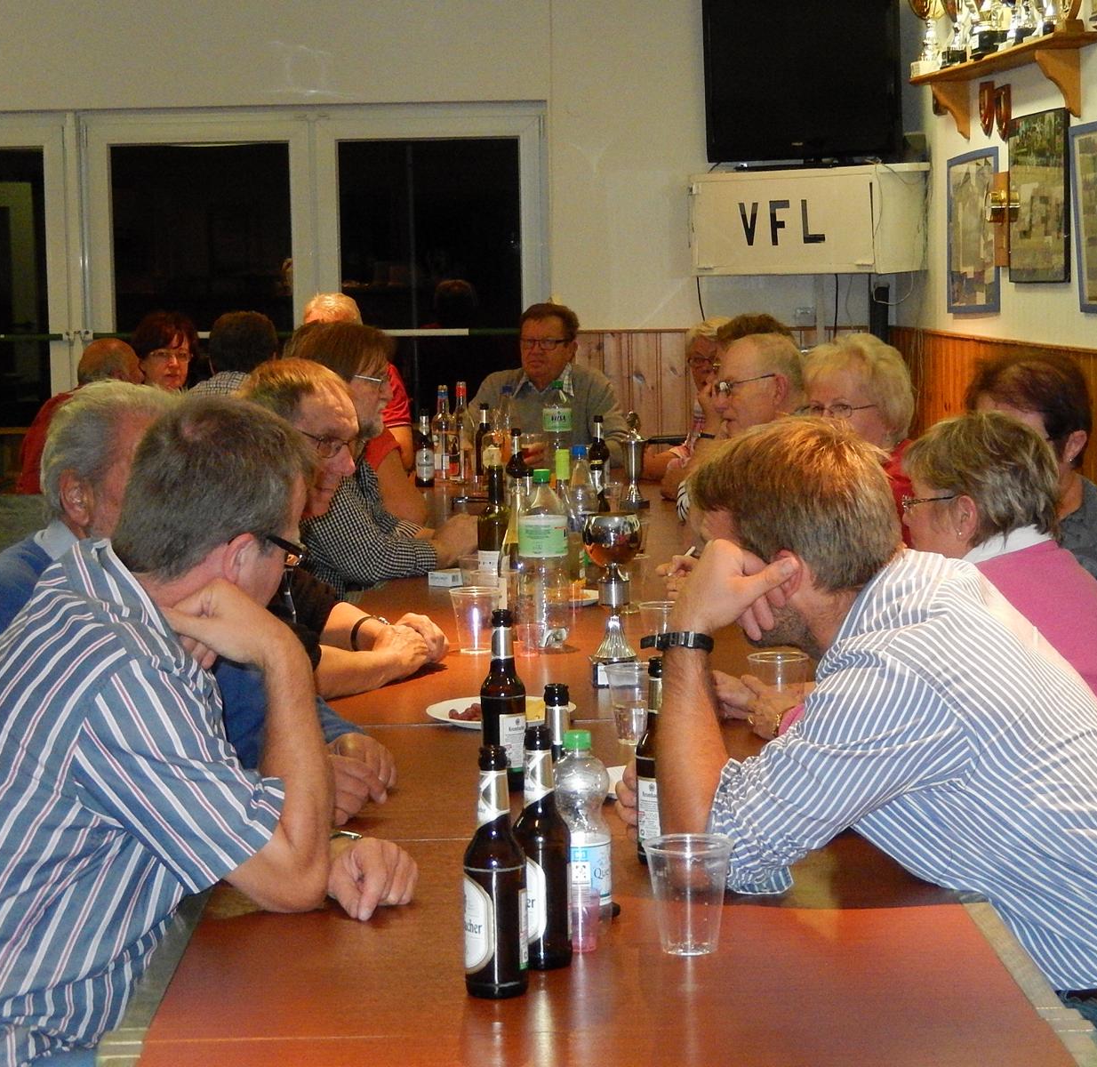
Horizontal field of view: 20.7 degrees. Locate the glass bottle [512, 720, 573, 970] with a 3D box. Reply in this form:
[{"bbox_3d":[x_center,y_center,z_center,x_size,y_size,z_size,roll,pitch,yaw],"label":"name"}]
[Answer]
[{"bbox_3d":[-0.007,0.314,2.995,0.061,0.237,0.061,-1,5,0],"label":"glass bottle"}]

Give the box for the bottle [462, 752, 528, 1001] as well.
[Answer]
[{"bbox_3d":[-0.052,0.325,2.883,0.061,0.237,0.061,-1,5,0],"label":"bottle"}]

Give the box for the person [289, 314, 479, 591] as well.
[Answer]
[{"bbox_3d":[-0.457,0.211,6.494,0.640,1.320,0.520,0,5,3],"label":"person"}]

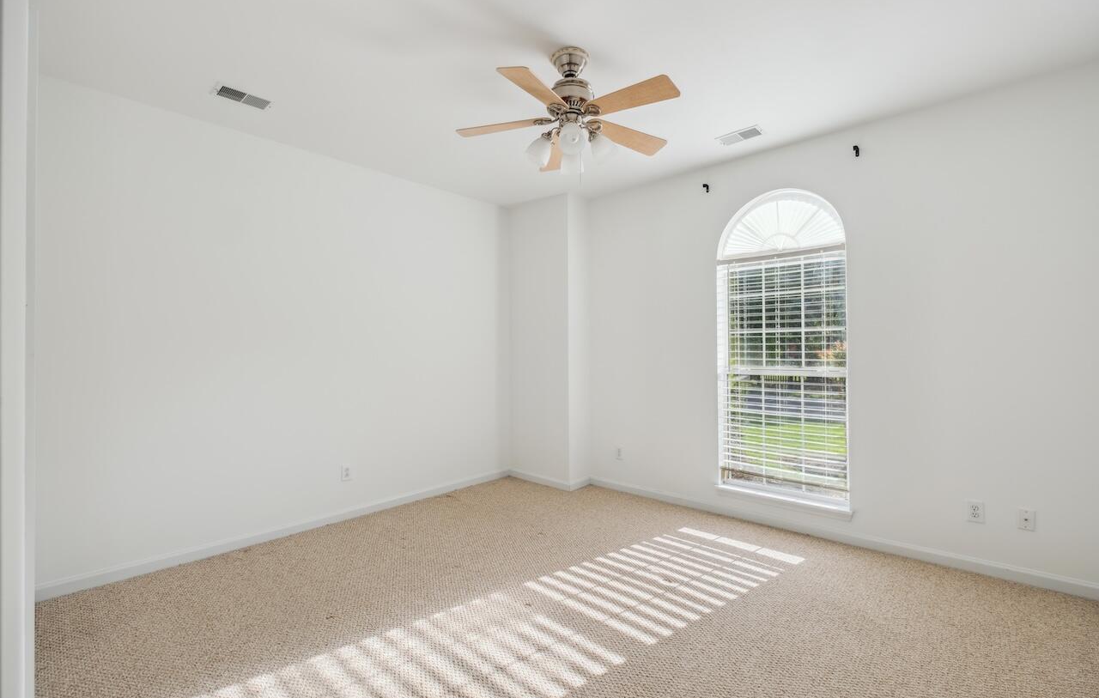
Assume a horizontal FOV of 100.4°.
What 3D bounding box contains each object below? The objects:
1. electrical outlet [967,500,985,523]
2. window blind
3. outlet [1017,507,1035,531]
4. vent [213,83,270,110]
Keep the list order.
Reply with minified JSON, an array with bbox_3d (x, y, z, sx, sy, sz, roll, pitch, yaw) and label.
[{"bbox_3d":[2.431,0.930,2.604,0.070,0.115,0.012,-1,-1,42],"label":"electrical outlet"},{"bbox_3d":[1.684,0.144,3.361,0.860,1.620,0.060,-1,-1,42],"label":"window blind"},{"bbox_3d":[2.578,0.926,2.470,0.070,0.114,0.012,-1,-1,42],"label":"outlet"},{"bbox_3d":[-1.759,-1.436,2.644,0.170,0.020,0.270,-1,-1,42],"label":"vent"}]

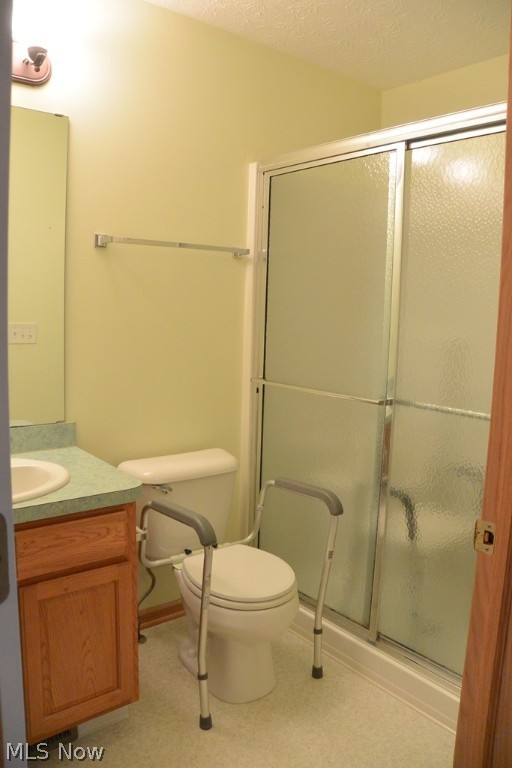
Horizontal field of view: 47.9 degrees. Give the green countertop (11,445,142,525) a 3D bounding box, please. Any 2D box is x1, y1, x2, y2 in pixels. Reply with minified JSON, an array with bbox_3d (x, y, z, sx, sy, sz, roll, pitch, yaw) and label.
[{"bbox_3d":[-0.784,0.301,1.638,0.780,0.039,0.552,-4,10,-38],"label":"green countertop"}]

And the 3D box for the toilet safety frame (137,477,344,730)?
[{"bbox_3d":[-0.067,0.704,2.021,0.540,0.714,0.470,-4,10,-38],"label":"toilet safety frame"}]

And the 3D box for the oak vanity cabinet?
[{"bbox_3d":[-0.805,0.691,1.717,0.742,0.767,0.535,-4,10,-38],"label":"oak vanity cabinet"}]

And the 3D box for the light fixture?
[{"bbox_3d":[-0.867,-1.014,1.667,0.590,0.145,0.120,-4,10,-38],"label":"light fixture"}]

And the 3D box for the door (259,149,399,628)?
[{"bbox_3d":[0.231,0.025,2.273,0.032,1.750,0.735,-4,10,-38],"label":"door"}]

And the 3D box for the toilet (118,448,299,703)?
[{"bbox_3d":[-0.153,0.679,2.125,0.500,0.730,0.675,-4,10,-38],"label":"toilet"}]

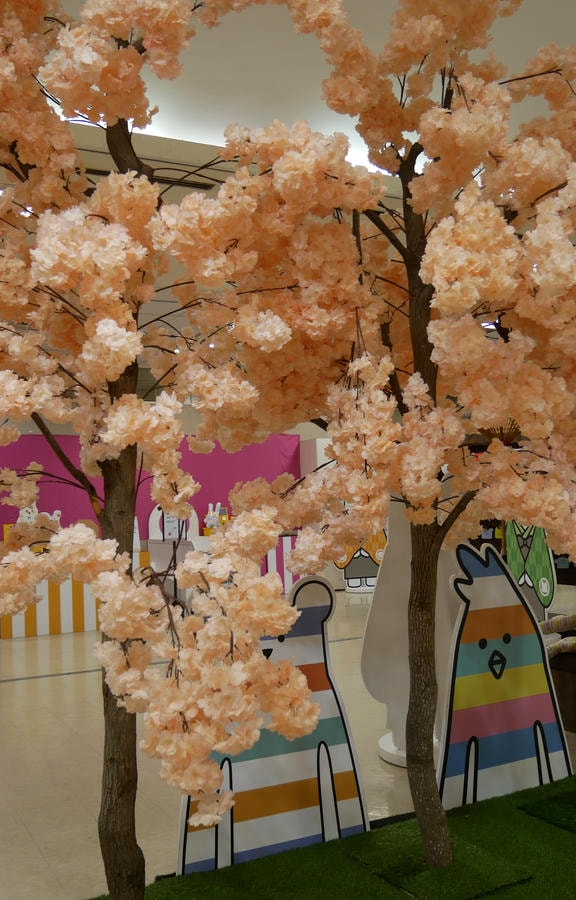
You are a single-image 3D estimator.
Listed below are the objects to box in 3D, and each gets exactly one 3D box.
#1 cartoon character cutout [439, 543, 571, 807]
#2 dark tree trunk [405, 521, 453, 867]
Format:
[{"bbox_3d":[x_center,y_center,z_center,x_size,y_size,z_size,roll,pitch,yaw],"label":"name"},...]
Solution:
[{"bbox_3d":[0.983,0.992,3.824,0.805,1.115,0.040,1,-7,-28],"label":"cartoon character cutout"},{"bbox_3d":[0.521,0.884,3.089,0.160,1.240,0.140,-2,-4,9],"label":"dark tree trunk"}]

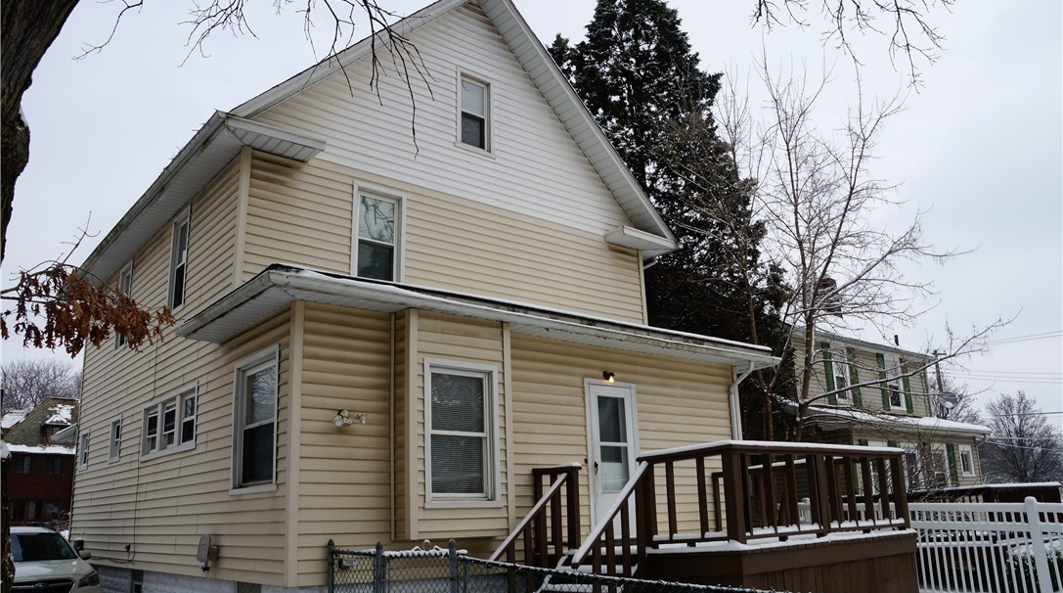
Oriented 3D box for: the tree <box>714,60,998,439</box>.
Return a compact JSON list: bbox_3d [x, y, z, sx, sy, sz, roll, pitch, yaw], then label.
[{"bbox_3d":[5.371,0.063,13.682,4.500,9.900,4.300,11,-20,-38],"label":"tree"}]

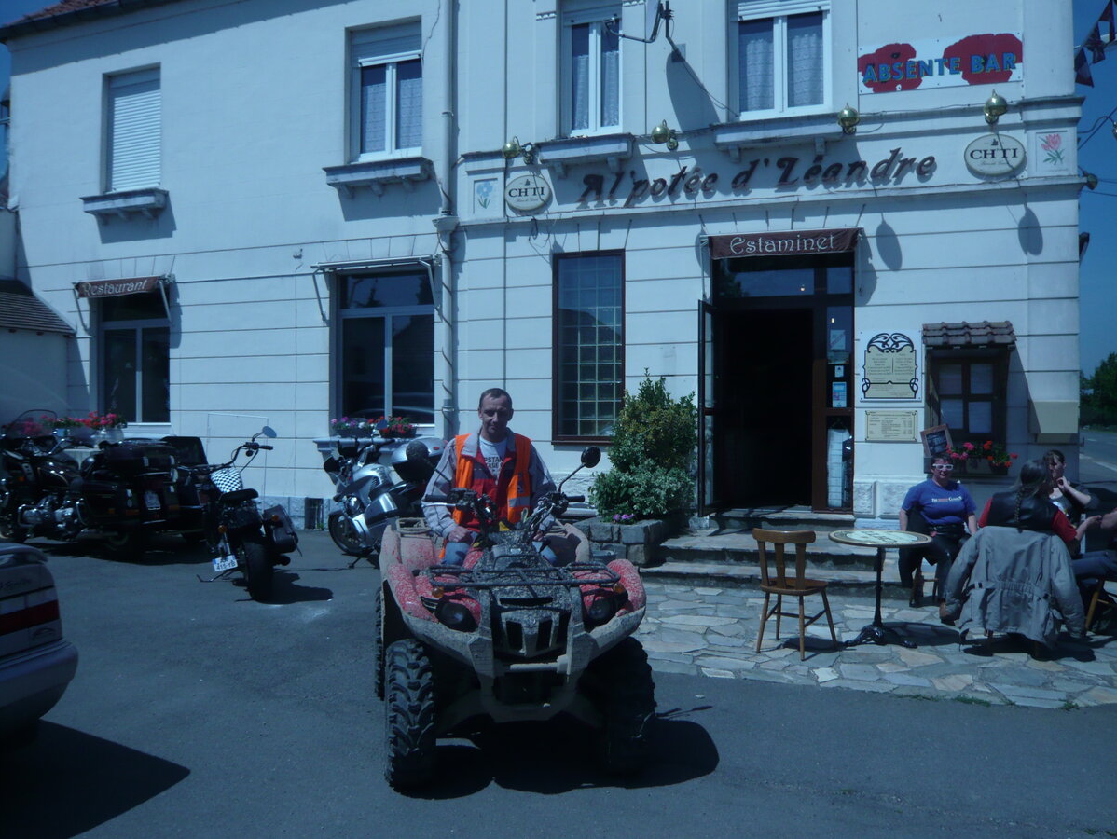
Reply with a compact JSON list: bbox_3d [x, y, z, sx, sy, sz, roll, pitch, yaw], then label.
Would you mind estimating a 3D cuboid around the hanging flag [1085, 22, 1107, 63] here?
[{"bbox_3d":[5.880,-4.126,9.900,0.230,0.430,0.080,0,0,23],"label":"hanging flag"}]

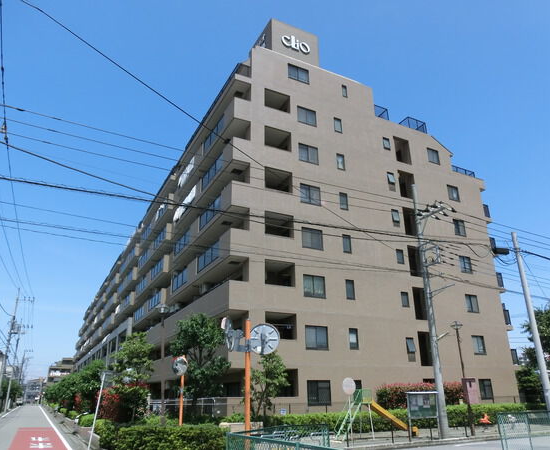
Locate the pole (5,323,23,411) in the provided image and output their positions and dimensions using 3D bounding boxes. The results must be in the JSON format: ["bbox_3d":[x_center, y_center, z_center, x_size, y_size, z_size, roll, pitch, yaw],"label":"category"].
[{"bbox_3d":[-37.761,20.154,62.700,0.400,12.690,0.400,10,-24,-25],"label":"pole"}]

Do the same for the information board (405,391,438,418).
[{"bbox_3d":[5.671,6.912,16.626,1.650,0.950,0.200,10,-24,-25],"label":"information board"}]

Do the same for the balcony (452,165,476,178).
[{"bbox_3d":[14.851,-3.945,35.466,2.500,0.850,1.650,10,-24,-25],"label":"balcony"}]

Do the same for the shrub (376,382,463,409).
[{"bbox_3d":[8.029,9.790,23.691,5.385,2.111,1.300,10,-24,-25],"label":"shrub"}]

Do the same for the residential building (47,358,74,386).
[{"bbox_3d":[-68.764,51.417,143.606,12.350,13.800,14.000,10,-24,-25],"label":"residential building"}]

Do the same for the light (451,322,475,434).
[{"bbox_3d":[7.910,6.294,18.115,0.500,4.600,0.500,10,-24,-25],"label":"light"}]

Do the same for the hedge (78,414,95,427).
[{"bbox_3d":[-10.355,10.773,23.872,0.950,0.620,1.000,10,-24,-25],"label":"hedge"}]

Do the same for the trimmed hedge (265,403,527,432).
[{"bbox_3d":[6.991,9.670,21.715,16.103,0.900,1.000,10,-24,-25],"label":"trimmed hedge"}]

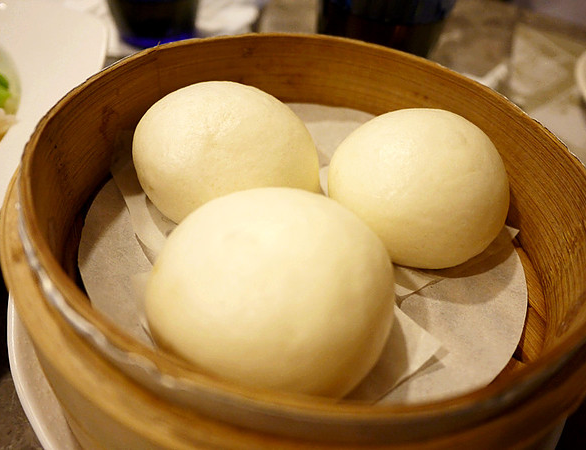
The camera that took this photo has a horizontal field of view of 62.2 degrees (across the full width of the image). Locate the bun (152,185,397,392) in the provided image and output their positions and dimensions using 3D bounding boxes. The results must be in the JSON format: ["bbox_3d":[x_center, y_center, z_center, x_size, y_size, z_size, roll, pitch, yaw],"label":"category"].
[{"bbox_3d":[-0.005,0.017,0.136,0.069,0.045,0.069,8,45,0],"label":"bun"}]

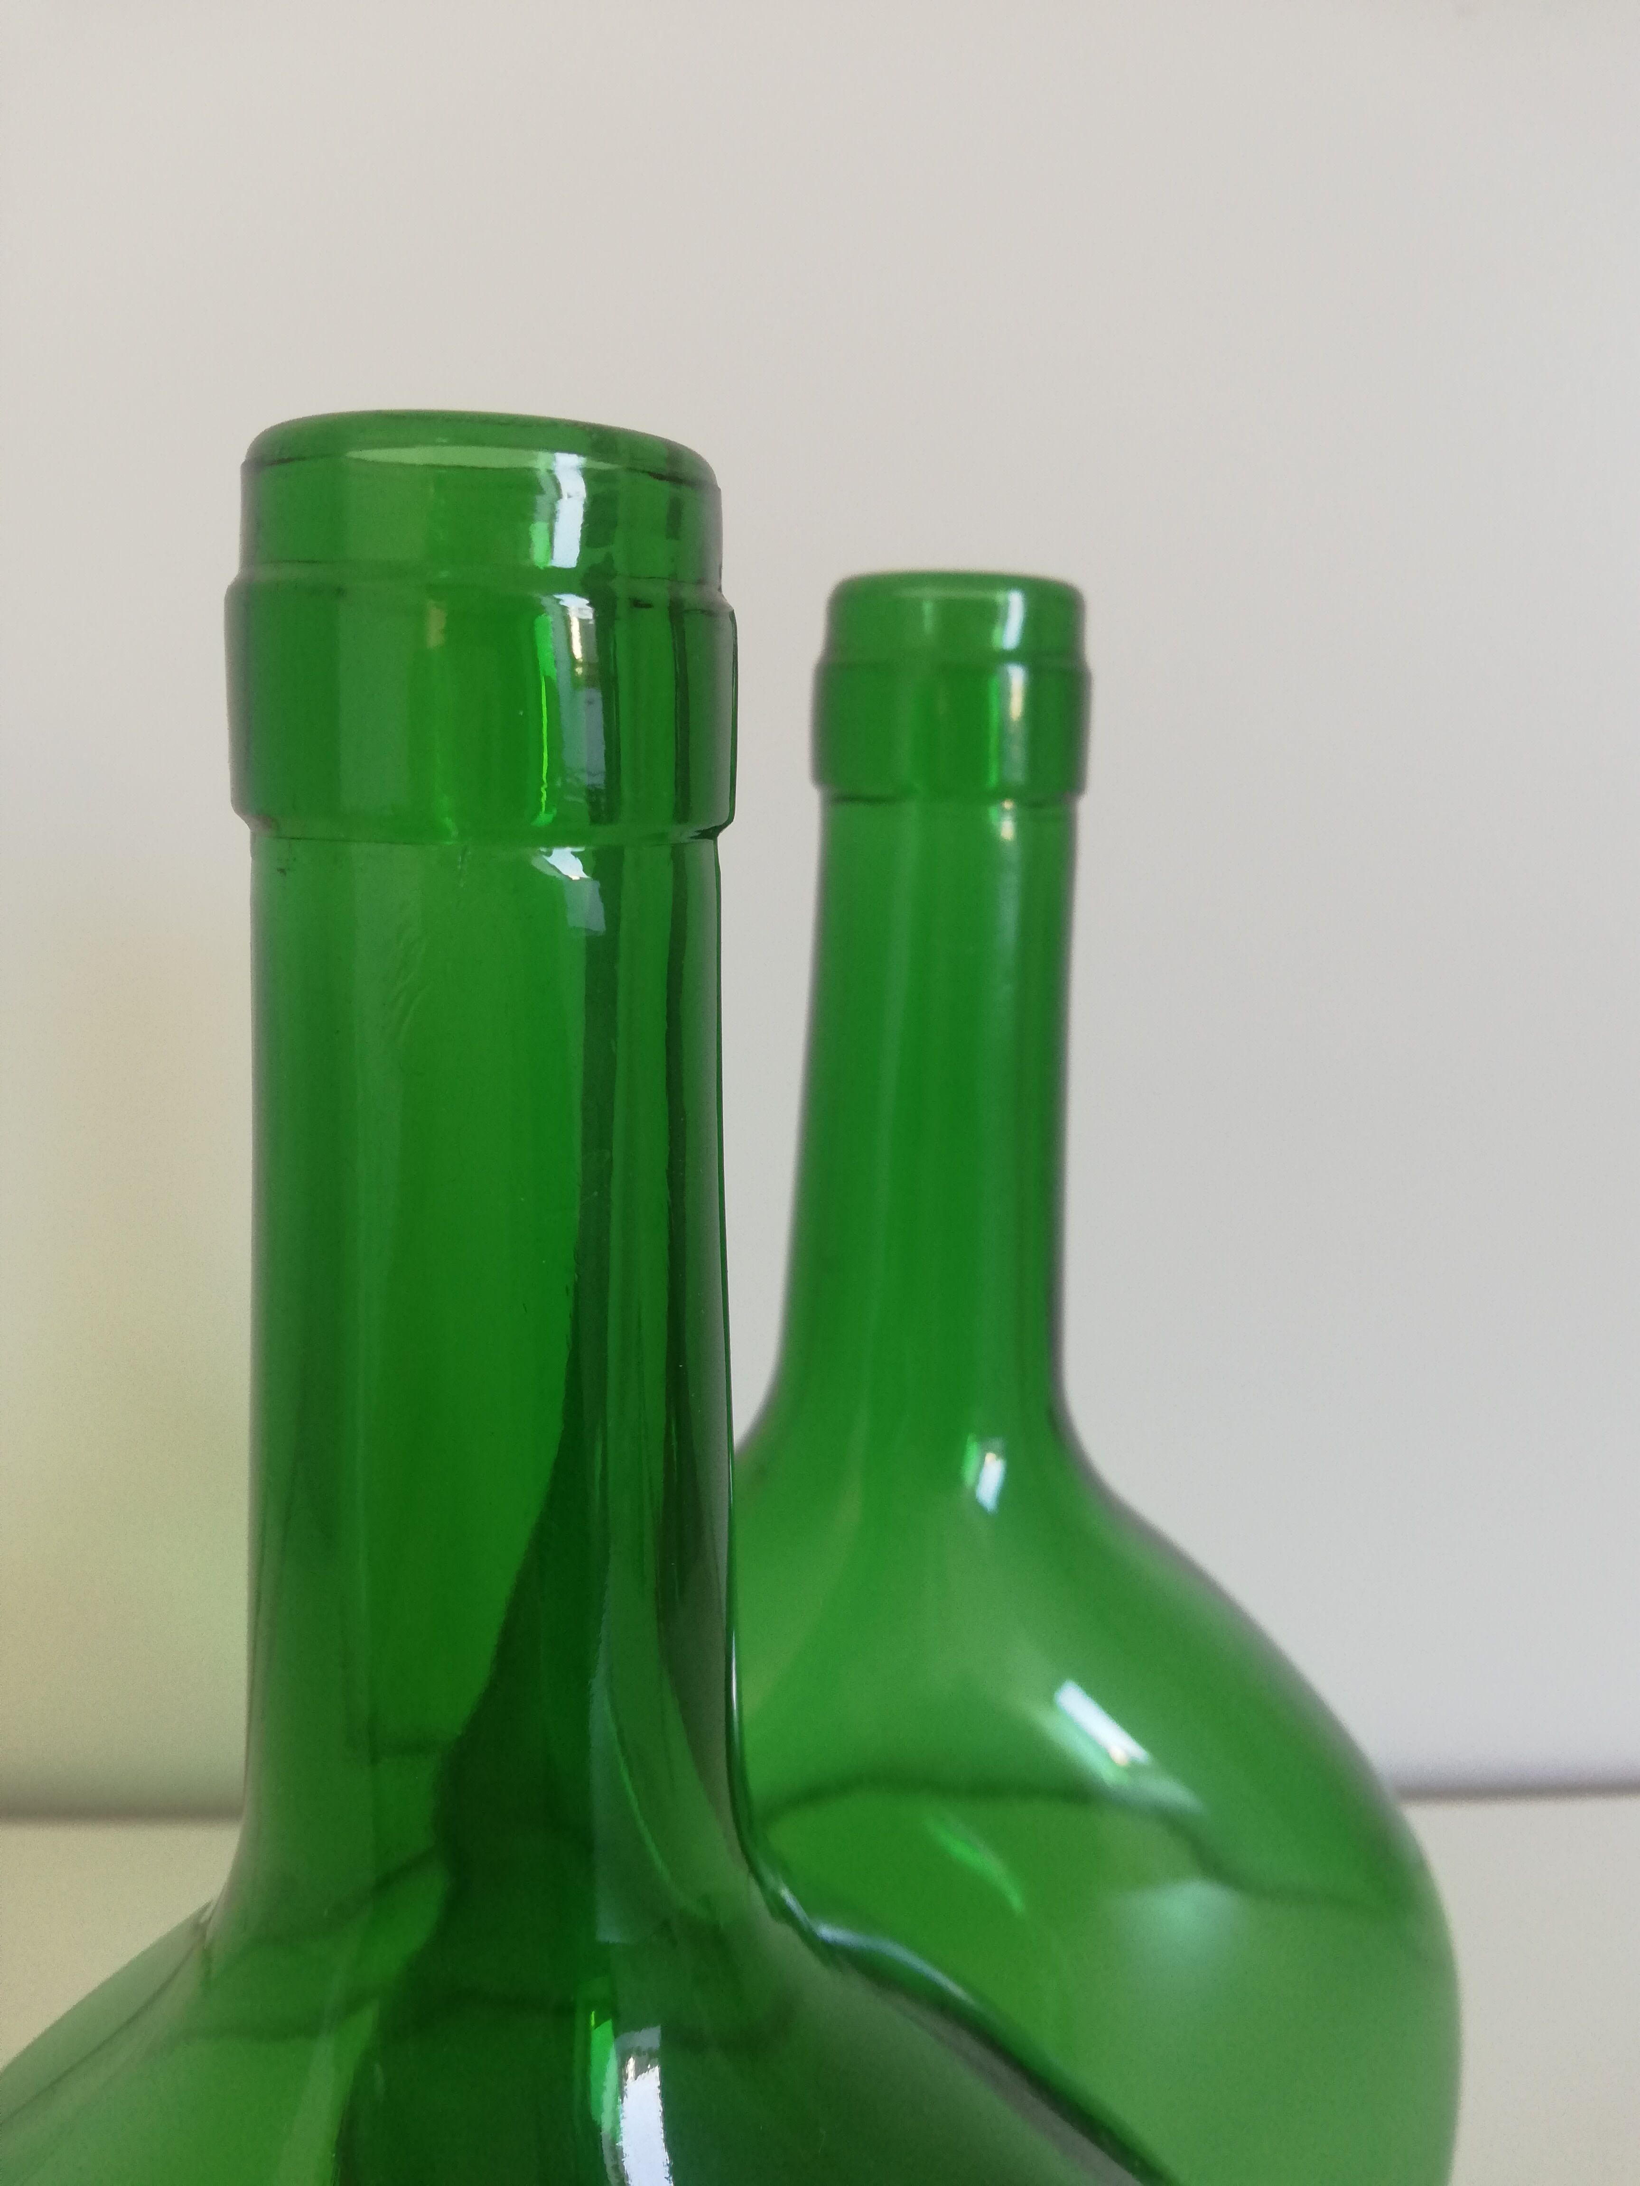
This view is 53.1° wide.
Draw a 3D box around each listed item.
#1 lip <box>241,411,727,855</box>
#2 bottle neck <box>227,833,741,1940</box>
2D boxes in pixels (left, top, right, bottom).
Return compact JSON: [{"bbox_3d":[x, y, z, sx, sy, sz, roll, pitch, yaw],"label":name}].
[{"bbox_3d":[-0.020,-0.027,0.097,0.029,0.021,0.029,2,12,0],"label":"lip"},{"bbox_3d":[-0.021,0.015,0.106,0.033,0.063,0.033,2,12,0],"label":"bottle neck"}]

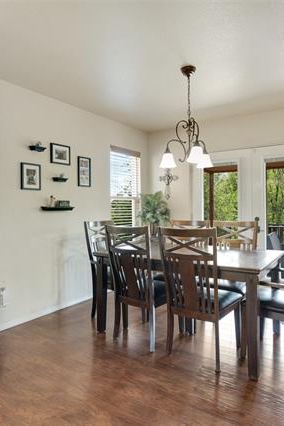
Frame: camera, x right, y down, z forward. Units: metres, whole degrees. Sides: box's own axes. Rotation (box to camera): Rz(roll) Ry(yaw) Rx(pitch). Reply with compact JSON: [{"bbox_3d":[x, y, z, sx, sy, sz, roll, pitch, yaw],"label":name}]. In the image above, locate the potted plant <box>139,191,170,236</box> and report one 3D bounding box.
[{"bbox_3d":[0.192,0.007,4.200,0.450,0.680,0.450,0,1,0],"label":"potted plant"}]

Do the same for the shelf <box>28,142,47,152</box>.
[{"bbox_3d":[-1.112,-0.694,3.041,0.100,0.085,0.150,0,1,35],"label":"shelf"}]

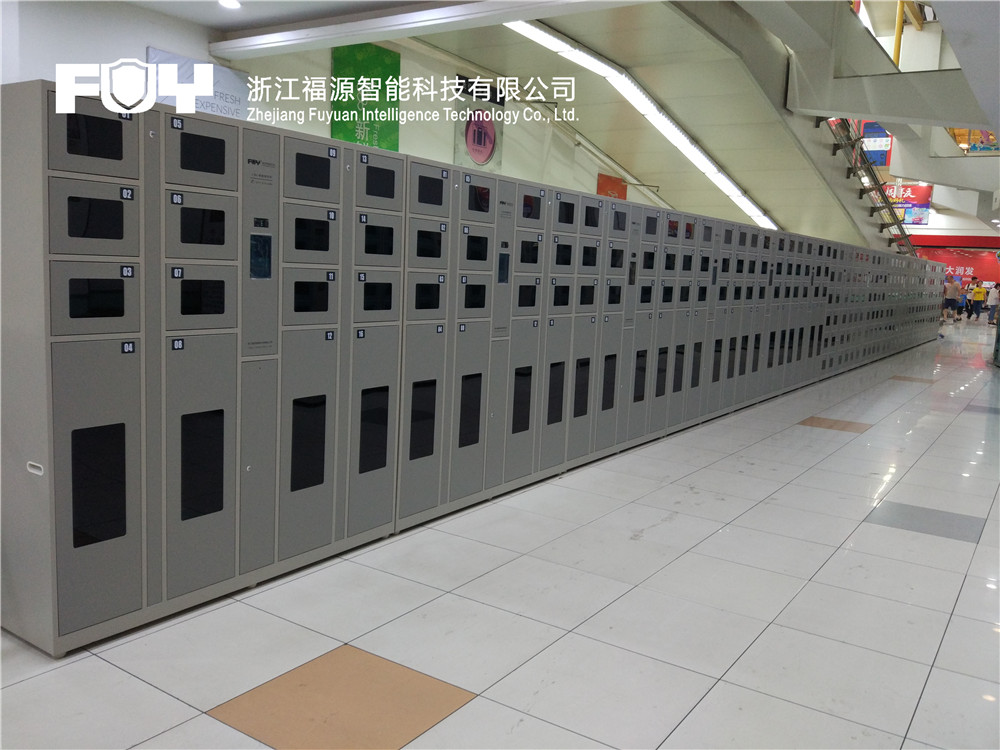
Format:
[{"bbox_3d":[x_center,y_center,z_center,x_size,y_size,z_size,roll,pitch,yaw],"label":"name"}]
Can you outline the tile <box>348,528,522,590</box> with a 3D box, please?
[{"bbox_3d":[-0.302,0.883,3.895,0.600,0.010,0.600,7,9,34],"label":"tile"}]

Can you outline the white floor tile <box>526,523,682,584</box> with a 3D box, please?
[{"bbox_3d":[0.536,0.895,4.045,0.600,0.012,0.600,8,9,34],"label":"white floor tile"}]

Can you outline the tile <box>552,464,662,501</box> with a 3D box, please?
[{"bbox_3d":[0.708,0.717,5.265,0.590,0.010,0.590,8,9,34],"label":"tile"}]

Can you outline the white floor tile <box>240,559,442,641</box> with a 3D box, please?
[{"bbox_3d":[-0.638,0.931,3.390,0.600,0.012,0.600,7,9,34],"label":"white floor tile"}]

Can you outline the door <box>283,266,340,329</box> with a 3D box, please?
[{"bbox_3d":[-0.826,-0.339,3.517,0.025,0.243,0.318,7,9,34],"label":"door"}]

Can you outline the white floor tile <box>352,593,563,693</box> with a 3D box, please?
[{"bbox_3d":[-0.145,0.976,3.001,0.590,0.010,0.590,8,9,34],"label":"white floor tile"}]

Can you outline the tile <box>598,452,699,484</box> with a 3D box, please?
[{"bbox_3d":[1.042,0.668,5.748,0.590,0.010,0.590,8,9,34],"label":"tile"}]

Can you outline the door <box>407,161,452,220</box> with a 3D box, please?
[{"bbox_3d":[-0.354,-0.929,4.093,0.025,0.243,0.318,7,9,34],"label":"door"}]

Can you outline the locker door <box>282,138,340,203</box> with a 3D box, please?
[{"bbox_3d":[-0.800,-0.863,3.446,0.025,0.243,0.318,7,9,34],"label":"locker door"}]

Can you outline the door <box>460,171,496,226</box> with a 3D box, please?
[{"bbox_3d":[-0.121,-0.978,4.501,0.020,0.251,0.322,7,9,34],"label":"door"}]

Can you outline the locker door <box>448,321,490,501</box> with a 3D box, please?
[{"bbox_3d":[-0.169,0.197,4.522,0.020,0.990,0.318,8,9,34],"label":"locker door"}]

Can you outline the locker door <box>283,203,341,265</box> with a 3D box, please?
[{"bbox_3d":[-0.827,-0.607,3.518,0.030,0.245,0.315,8,9,34],"label":"locker door"}]

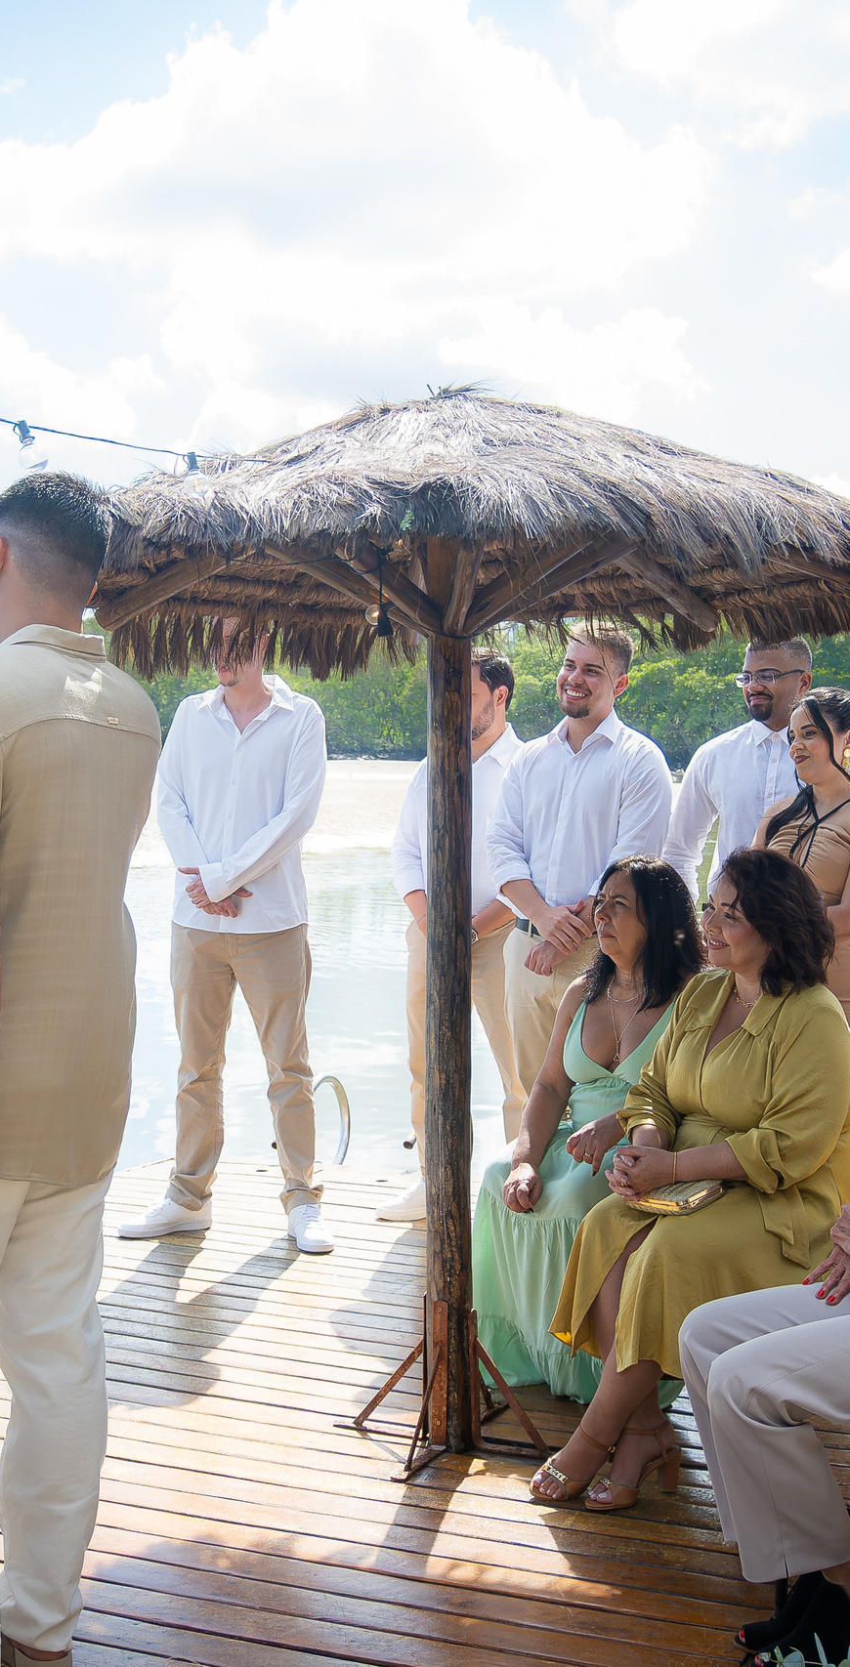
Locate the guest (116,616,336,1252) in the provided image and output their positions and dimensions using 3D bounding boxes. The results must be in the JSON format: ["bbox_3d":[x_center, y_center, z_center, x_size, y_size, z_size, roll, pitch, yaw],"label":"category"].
[{"bbox_3d":[-0.520,0.250,5.293,0.540,1.750,0.360,0,3,6],"label":"guest"}]

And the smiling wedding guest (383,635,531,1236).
[{"bbox_3d":[0.100,0.286,5.546,0.500,1.660,0.350,2,4,27],"label":"smiling wedding guest"}]

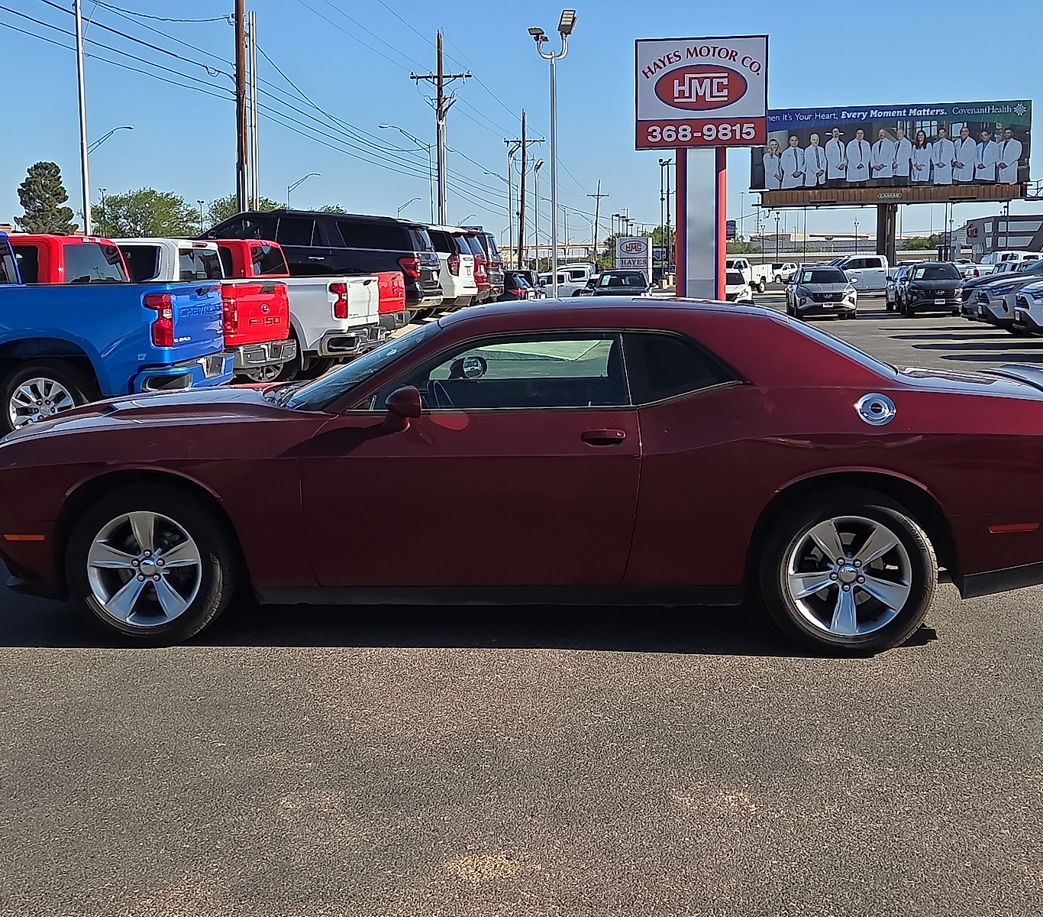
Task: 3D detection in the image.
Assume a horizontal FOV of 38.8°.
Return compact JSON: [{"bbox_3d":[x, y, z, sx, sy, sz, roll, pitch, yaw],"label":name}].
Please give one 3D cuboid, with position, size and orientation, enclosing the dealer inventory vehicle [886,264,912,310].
[{"bbox_3d":[14.106,-6.144,53.704,1.850,1.600,4.500,1,8,13],"label":"dealer inventory vehicle"}]

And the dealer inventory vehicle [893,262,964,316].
[{"bbox_3d":[13.138,-5.477,47.862,1.870,1.670,4.630,0,7,9],"label":"dealer inventory vehicle"}]

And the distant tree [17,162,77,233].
[{"bbox_3d":[-36.181,-17.418,113.657,4.800,10.600,4.700,-3,7,-17],"label":"distant tree"}]

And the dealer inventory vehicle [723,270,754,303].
[{"bbox_3d":[7.004,-5.680,51.105,1.860,1.690,4.600,0,7,7],"label":"dealer inventory vehicle"}]

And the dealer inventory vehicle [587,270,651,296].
[{"bbox_3d":[3.176,-5.023,46.105,1.850,1.630,4.500,0,7,6],"label":"dealer inventory vehicle"}]

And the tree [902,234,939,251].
[{"bbox_3d":[67.328,-34.031,250.466,6.400,7.500,6.000,1,7,15],"label":"tree"}]

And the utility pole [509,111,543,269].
[{"bbox_3d":[0.005,-15.402,90.202,2.450,11.300,0.400,2,7,7],"label":"utility pole"}]

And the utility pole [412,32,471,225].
[{"bbox_3d":[-3.242,-11.731,61.002,2.450,11.300,0.400,0,7,7],"label":"utility pole"}]

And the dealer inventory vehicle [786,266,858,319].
[{"bbox_3d":[9.499,-5.247,46.906,1.870,1.650,4.600,0,7,6],"label":"dealer inventory vehicle"}]

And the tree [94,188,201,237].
[{"bbox_3d":[-31.584,-18.262,125.571,8.900,9.200,8.300,-2,7,-14],"label":"tree"}]

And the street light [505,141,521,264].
[{"bbox_3d":[-0.407,-12.561,78.479,0.680,8.200,0.400,0,7,8],"label":"street light"}]

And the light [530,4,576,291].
[{"bbox_3d":[0.731,-6.582,34.486,1.050,7.500,0.700,-1,7,-6],"label":"light"}]

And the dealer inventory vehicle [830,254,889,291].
[{"bbox_3d":[16.953,-9.027,73.126,5.900,1.950,2.050,0,7,6],"label":"dealer inventory vehicle"}]

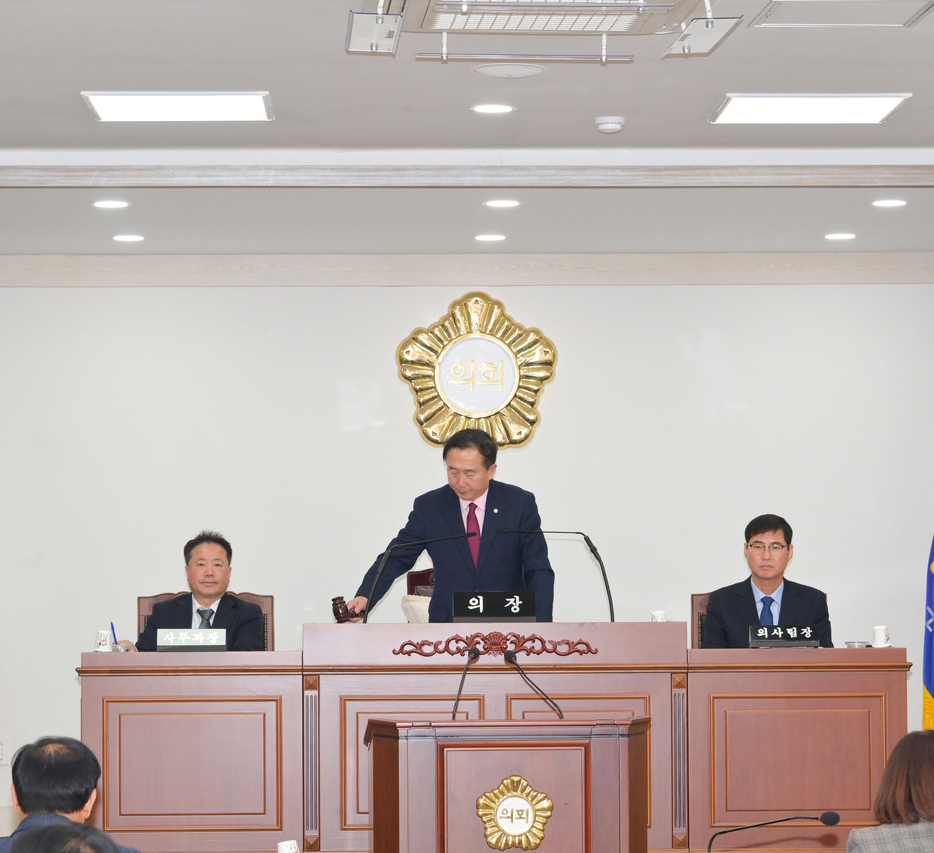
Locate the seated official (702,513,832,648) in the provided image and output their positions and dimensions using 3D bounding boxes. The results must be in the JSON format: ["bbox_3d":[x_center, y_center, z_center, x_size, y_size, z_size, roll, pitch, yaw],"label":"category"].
[{"bbox_3d":[1.100,0.956,11.100,0.500,1.278,0.700,0,-3,-2],"label":"seated official"}]

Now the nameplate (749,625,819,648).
[{"bbox_3d":[1.137,0.753,10.819,0.247,0.084,0.065,0,-3,2],"label":"nameplate"}]

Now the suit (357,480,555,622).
[{"bbox_3d":[-0.038,0.584,10.900,0.720,0.780,0.420,0,-3,-2],"label":"suit"}]

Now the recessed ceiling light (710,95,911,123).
[{"bbox_3d":[1.122,-1.060,9.954,0.600,0.050,0.600,0,-3,-2],"label":"recessed ceiling light"}]

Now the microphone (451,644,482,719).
[{"bbox_3d":[-0.002,0.785,9.200,0.092,0.235,0.190,-1,-3,7],"label":"microphone"}]

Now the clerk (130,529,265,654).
[{"bbox_3d":[-0.971,0.990,11.050,0.520,1.216,0.700,0,-3,-2],"label":"clerk"}]

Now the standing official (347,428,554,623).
[{"bbox_3d":[-0.057,0.816,11.176,0.750,1.620,0.500,0,-3,-2],"label":"standing official"}]

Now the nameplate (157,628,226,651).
[{"bbox_3d":[-0.981,0.759,10.770,0.243,0.080,0.055,0,-3,-2],"label":"nameplate"}]

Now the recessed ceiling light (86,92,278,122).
[{"bbox_3d":[-0.949,-1.056,10.004,0.605,0.050,0.605,0,-3,-2],"label":"recessed ceiling light"}]

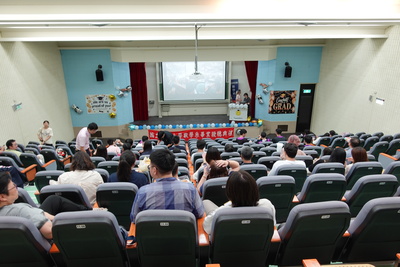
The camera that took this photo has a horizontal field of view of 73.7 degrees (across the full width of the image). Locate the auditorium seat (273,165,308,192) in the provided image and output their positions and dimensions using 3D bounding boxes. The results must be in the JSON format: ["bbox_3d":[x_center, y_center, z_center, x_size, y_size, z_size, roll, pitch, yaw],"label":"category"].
[{"bbox_3d":[1.314,0.780,4.142,0.540,0.900,0.620,-1,18,-2],"label":"auditorium seat"}]

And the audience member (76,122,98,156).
[{"bbox_3d":[-2.796,0.497,6.904,0.600,1.600,0.480,0,18,3],"label":"audience member"}]

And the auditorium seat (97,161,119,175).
[{"bbox_3d":[-1.574,0.826,4.945,0.540,0.900,0.600,-1,18,-2],"label":"auditorium seat"}]

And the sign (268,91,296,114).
[{"bbox_3d":[4.380,-1.619,14.081,1.418,1.193,0.030,-1,18,-2],"label":"sign"}]

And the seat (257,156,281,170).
[{"bbox_3d":[1.239,0.759,4.990,0.550,0.940,0.580,-1,18,-3],"label":"seat"}]

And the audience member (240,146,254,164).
[{"bbox_3d":[0.671,0.644,4.171,0.480,1.144,0.750,-1,18,-3],"label":"audience member"}]

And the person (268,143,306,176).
[{"bbox_3d":[1.270,0.616,4.201,0.530,1.171,0.760,-1,18,-3],"label":"person"}]

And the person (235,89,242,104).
[{"bbox_3d":[2.042,-1.561,14.390,0.340,1.582,0.420,9,20,25],"label":"person"}]

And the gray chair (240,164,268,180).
[{"bbox_3d":[0.747,0.790,4.106,0.540,0.900,0.600,-1,18,-2],"label":"gray chair"}]

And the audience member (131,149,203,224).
[{"bbox_3d":[-0.245,0.642,2.244,0.540,1.298,0.780,-1,18,-3],"label":"audience member"}]

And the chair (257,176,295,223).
[{"bbox_3d":[0.805,0.809,3.173,0.540,0.900,0.600,-1,18,-2],"label":"chair"}]

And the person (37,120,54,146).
[{"bbox_3d":[-4.799,0.372,8.590,0.460,1.620,0.320,-10,20,-27],"label":"person"}]

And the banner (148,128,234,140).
[{"bbox_3d":[-0.419,0.050,13.788,4.425,0.536,0.050,-1,18,-2],"label":"banner"}]

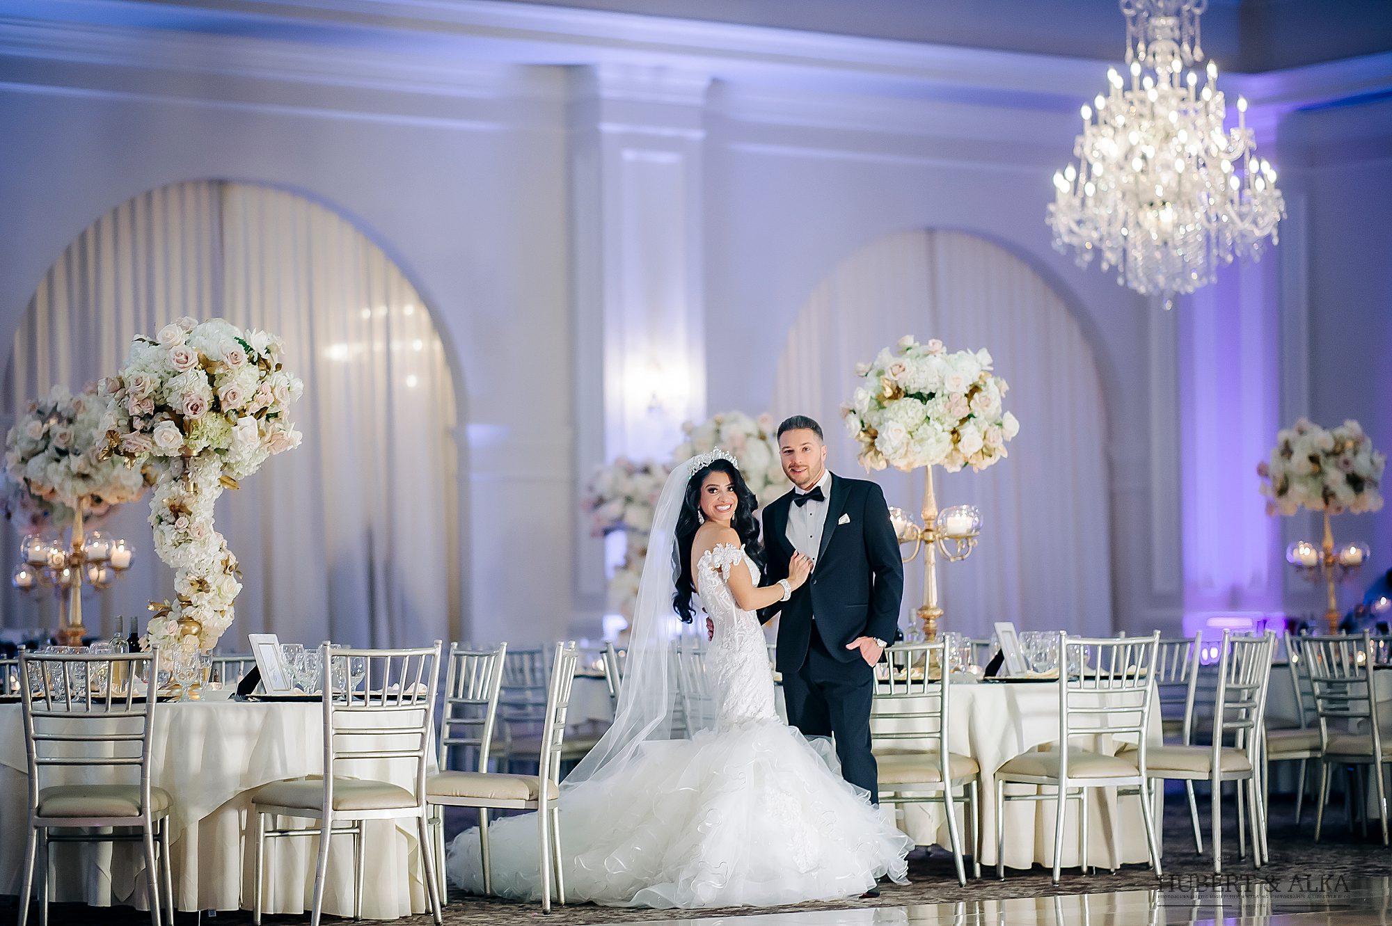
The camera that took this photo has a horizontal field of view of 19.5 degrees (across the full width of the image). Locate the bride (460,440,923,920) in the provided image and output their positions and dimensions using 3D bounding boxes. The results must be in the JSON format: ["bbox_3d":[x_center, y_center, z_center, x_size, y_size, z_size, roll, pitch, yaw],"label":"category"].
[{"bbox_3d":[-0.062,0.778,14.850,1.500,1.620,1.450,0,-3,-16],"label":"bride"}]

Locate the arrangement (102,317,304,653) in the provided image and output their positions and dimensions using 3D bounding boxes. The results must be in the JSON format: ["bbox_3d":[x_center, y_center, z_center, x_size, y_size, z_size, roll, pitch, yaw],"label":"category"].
[{"bbox_3d":[-1.780,0.159,14.650,0.730,1.370,0.700,-1,-3,0],"label":"arrangement"}]

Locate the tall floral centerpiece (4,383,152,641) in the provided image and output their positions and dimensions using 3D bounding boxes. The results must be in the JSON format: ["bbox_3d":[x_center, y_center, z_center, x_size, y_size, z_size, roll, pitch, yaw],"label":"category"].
[{"bbox_3d":[-2.829,0.346,18.600,0.690,1.420,0.690,-1,-3,0],"label":"tall floral centerpiece"}]

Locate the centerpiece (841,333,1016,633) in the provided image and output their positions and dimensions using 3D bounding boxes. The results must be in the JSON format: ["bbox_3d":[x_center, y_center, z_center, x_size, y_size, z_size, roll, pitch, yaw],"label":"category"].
[{"bbox_3d":[0.959,0.189,16.600,0.710,1.400,0.710,-1,-3,0],"label":"centerpiece"}]

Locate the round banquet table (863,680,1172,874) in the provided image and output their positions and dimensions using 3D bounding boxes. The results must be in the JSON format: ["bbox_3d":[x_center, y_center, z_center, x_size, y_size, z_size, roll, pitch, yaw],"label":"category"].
[{"bbox_3d":[0.974,1.273,16.550,1.830,0.760,1.830,-1,-3,0],"label":"round banquet table"}]

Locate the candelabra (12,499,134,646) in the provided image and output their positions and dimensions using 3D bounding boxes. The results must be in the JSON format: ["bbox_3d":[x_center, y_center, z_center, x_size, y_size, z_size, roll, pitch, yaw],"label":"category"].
[{"bbox_3d":[-2.846,0.612,18.550,0.540,0.870,0.520,-1,-3,0],"label":"candelabra"}]

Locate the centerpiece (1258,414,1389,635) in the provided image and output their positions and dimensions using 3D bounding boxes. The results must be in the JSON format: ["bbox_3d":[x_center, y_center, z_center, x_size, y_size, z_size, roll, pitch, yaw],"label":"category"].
[{"bbox_3d":[3.507,0.447,22.700,0.710,1.410,0.710,-1,-3,0],"label":"centerpiece"}]

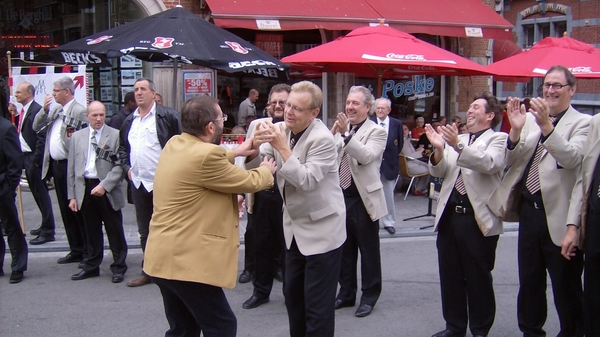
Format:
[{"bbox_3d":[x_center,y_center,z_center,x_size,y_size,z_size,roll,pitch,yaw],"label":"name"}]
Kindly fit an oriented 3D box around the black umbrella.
[{"bbox_3d":[-1.716,-0.721,8.165,3.100,2.776,3.100,0,6,-5],"label":"black umbrella"}]

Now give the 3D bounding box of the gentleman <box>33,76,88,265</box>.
[{"bbox_3d":[-2.289,0.016,6.190,0.520,1.860,0.430,4,7,33],"label":"gentleman"}]

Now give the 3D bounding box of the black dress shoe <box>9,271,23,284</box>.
[{"bbox_3d":[-2.599,0.961,5.747,0.110,0.110,0.300,-1,6,-14],"label":"black dress shoe"}]

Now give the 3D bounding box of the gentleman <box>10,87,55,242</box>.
[{"bbox_3d":[-2.957,-0.079,6.866,0.520,1.730,0.550,-2,6,-28],"label":"gentleman"}]

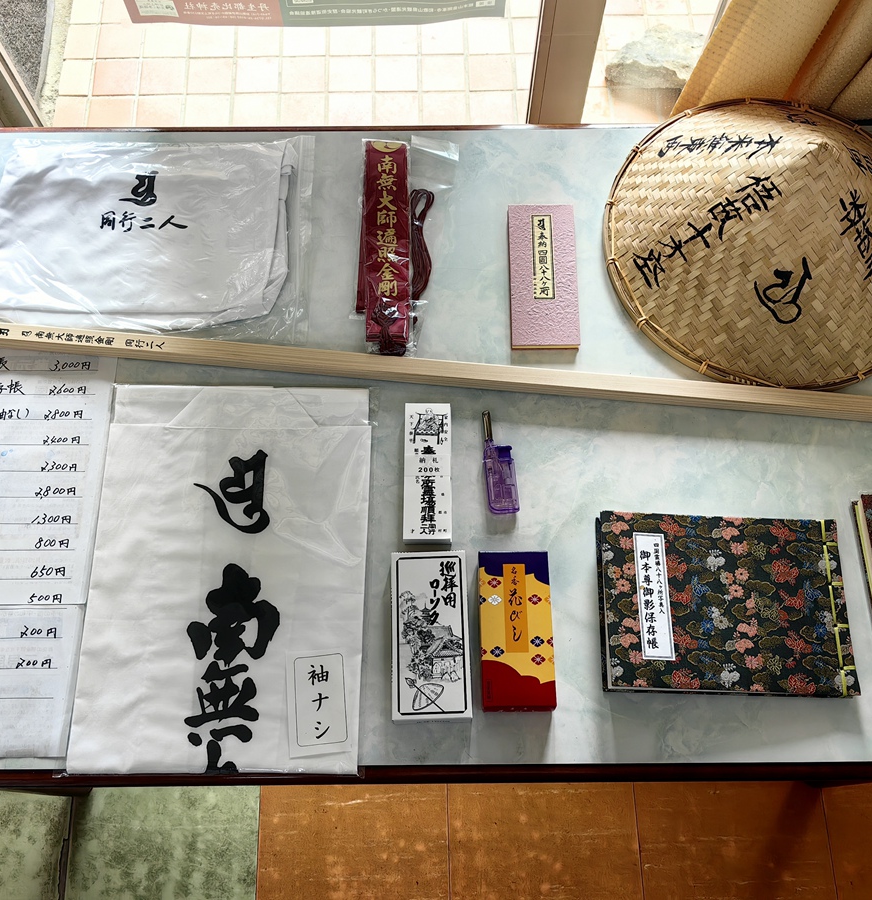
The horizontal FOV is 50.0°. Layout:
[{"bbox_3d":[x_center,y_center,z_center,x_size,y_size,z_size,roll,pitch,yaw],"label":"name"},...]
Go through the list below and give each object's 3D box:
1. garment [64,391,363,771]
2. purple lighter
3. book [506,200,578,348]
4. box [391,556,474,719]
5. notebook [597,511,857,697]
[{"bbox_3d":[-0.212,0.121,0.962,0.277,0.015,0.396,0,69,0],"label":"garment"},{"bbox_3d":[0.068,0.012,1.002,0.031,0.015,0.117,-5,70,-2],"label":"purple lighter"},{"bbox_3d":[0.124,-0.202,1.085,0.076,0.011,0.186,0,69,0],"label":"book"},{"bbox_3d":[-0.005,0.185,0.922,0.075,0.045,0.160,-2,69,0],"label":"box"},{"bbox_3d":[0.288,0.154,0.942,0.242,0.027,0.177,1,69,1],"label":"notebook"}]

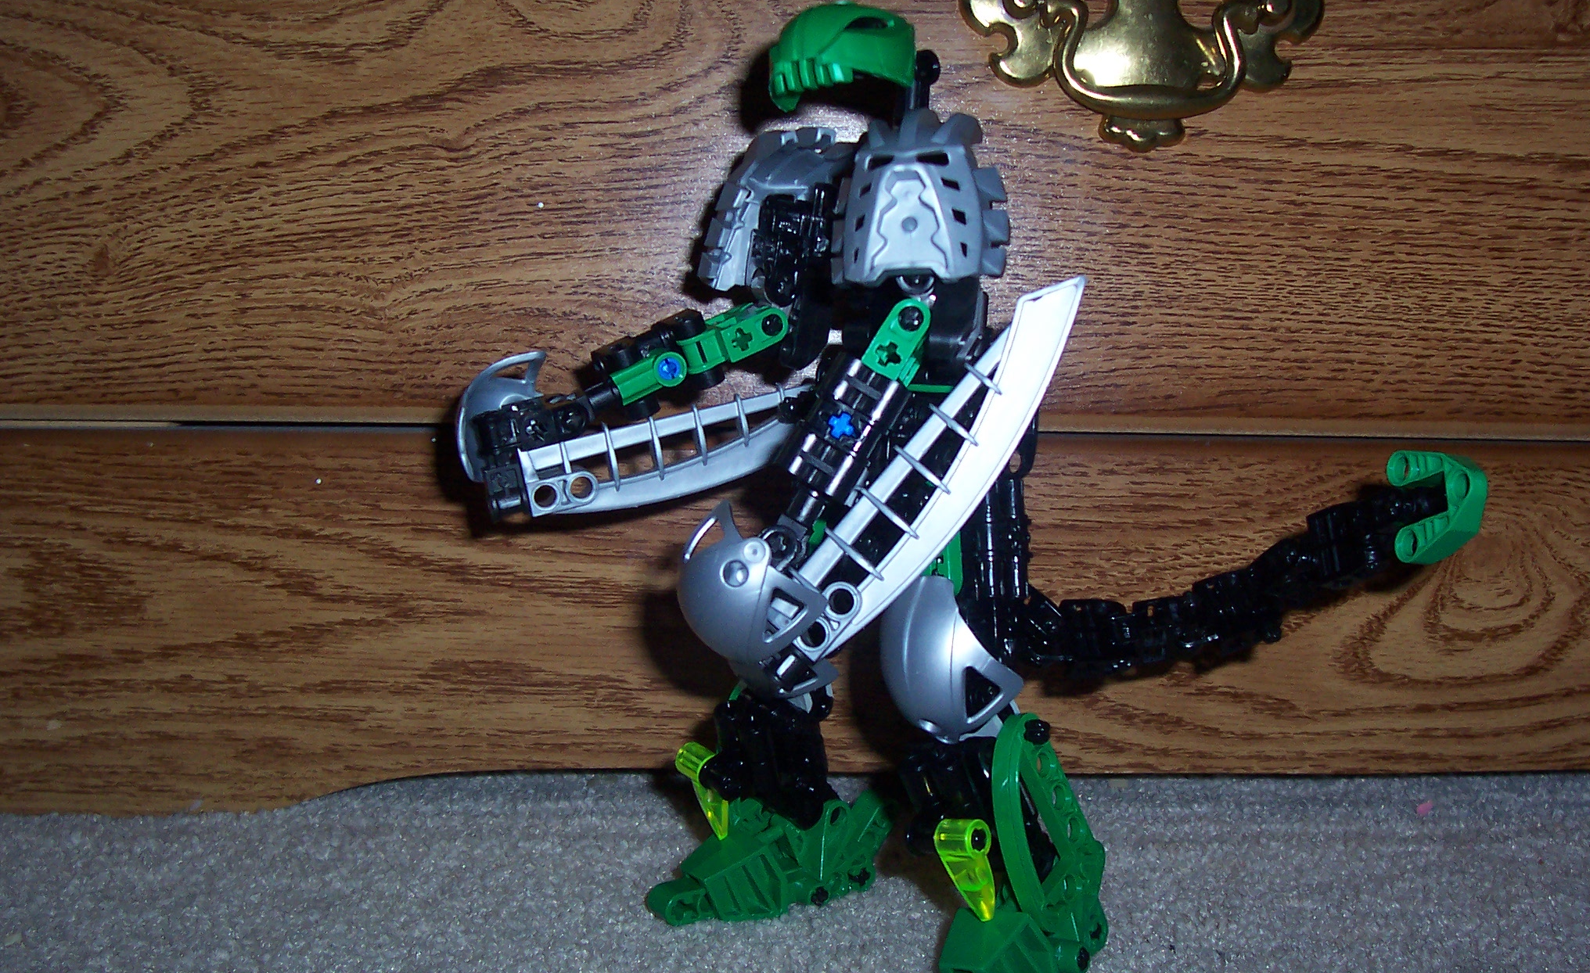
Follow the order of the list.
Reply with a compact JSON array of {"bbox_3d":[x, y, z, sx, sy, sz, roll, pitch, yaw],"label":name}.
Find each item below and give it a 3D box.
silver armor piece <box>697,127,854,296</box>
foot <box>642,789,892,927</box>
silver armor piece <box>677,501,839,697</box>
[{"bbox_3d":[-0.004,-0.061,0.379,0.022,0.034,0.035,8,10,43],"label":"silver armor piece"},{"bbox_3d":[-0.006,0.080,0.371,0.049,0.023,0.024,-3,8,-26],"label":"foot"},{"bbox_3d":[-0.008,0.020,0.324,0.028,0.032,0.025,4,20,24],"label":"silver armor piece"}]

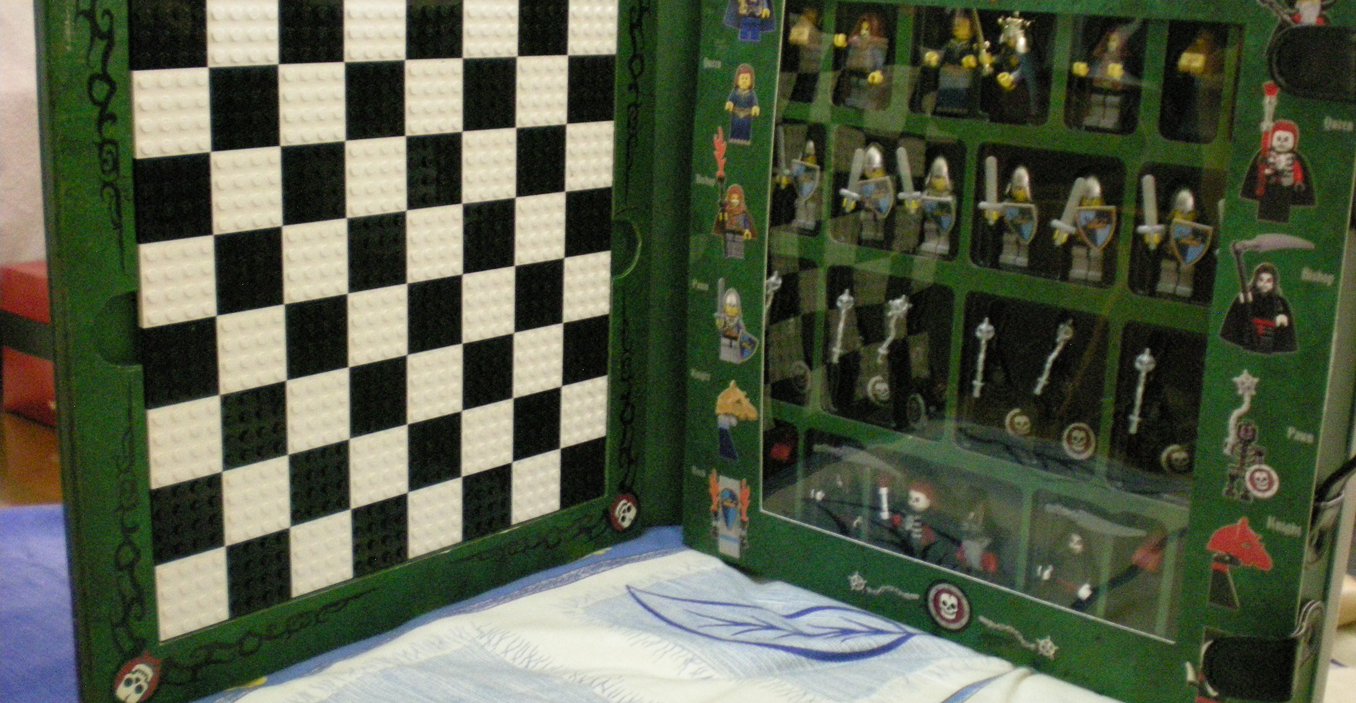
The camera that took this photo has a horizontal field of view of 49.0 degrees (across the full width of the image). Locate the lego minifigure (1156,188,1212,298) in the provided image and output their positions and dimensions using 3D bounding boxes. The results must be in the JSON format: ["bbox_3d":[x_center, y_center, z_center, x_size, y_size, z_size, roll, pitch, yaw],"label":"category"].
[{"bbox_3d":[0.201,-0.043,0.592,0.023,0.043,0.014,14,20,38],"label":"lego minifigure"}]

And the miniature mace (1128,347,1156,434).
[{"bbox_3d":[0.190,0.016,0.610,0.009,0.037,0.009,18,22,37],"label":"miniature mace"}]

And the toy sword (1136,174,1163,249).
[{"bbox_3d":[0.188,-0.055,0.593,0.011,0.030,0.004,2,12,41],"label":"toy sword"}]

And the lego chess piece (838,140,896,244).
[{"bbox_3d":[0.087,-0.072,0.682,0.028,0.043,0.015,9,17,39],"label":"lego chess piece"}]

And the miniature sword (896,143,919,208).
[{"bbox_3d":[0.101,-0.075,0.653,0.011,0.030,0.004,-5,11,42],"label":"miniature sword"}]

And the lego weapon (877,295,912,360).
[{"bbox_3d":[0.100,-0.011,0.701,0.011,0.035,0.009,29,26,32],"label":"lego weapon"}]

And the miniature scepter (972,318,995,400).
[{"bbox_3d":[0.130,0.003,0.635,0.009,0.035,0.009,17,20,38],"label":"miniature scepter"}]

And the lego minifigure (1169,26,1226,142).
[{"bbox_3d":[0.199,-0.102,0.569,0.017,0.043,0.019,14,19,39],"label":"lego minifigure"}]

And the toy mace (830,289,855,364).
[{"bbox_3d":[0.075,-0.011,0.692,0.010,0.037,0.010,24,28,35],"label":"toy mace"}]

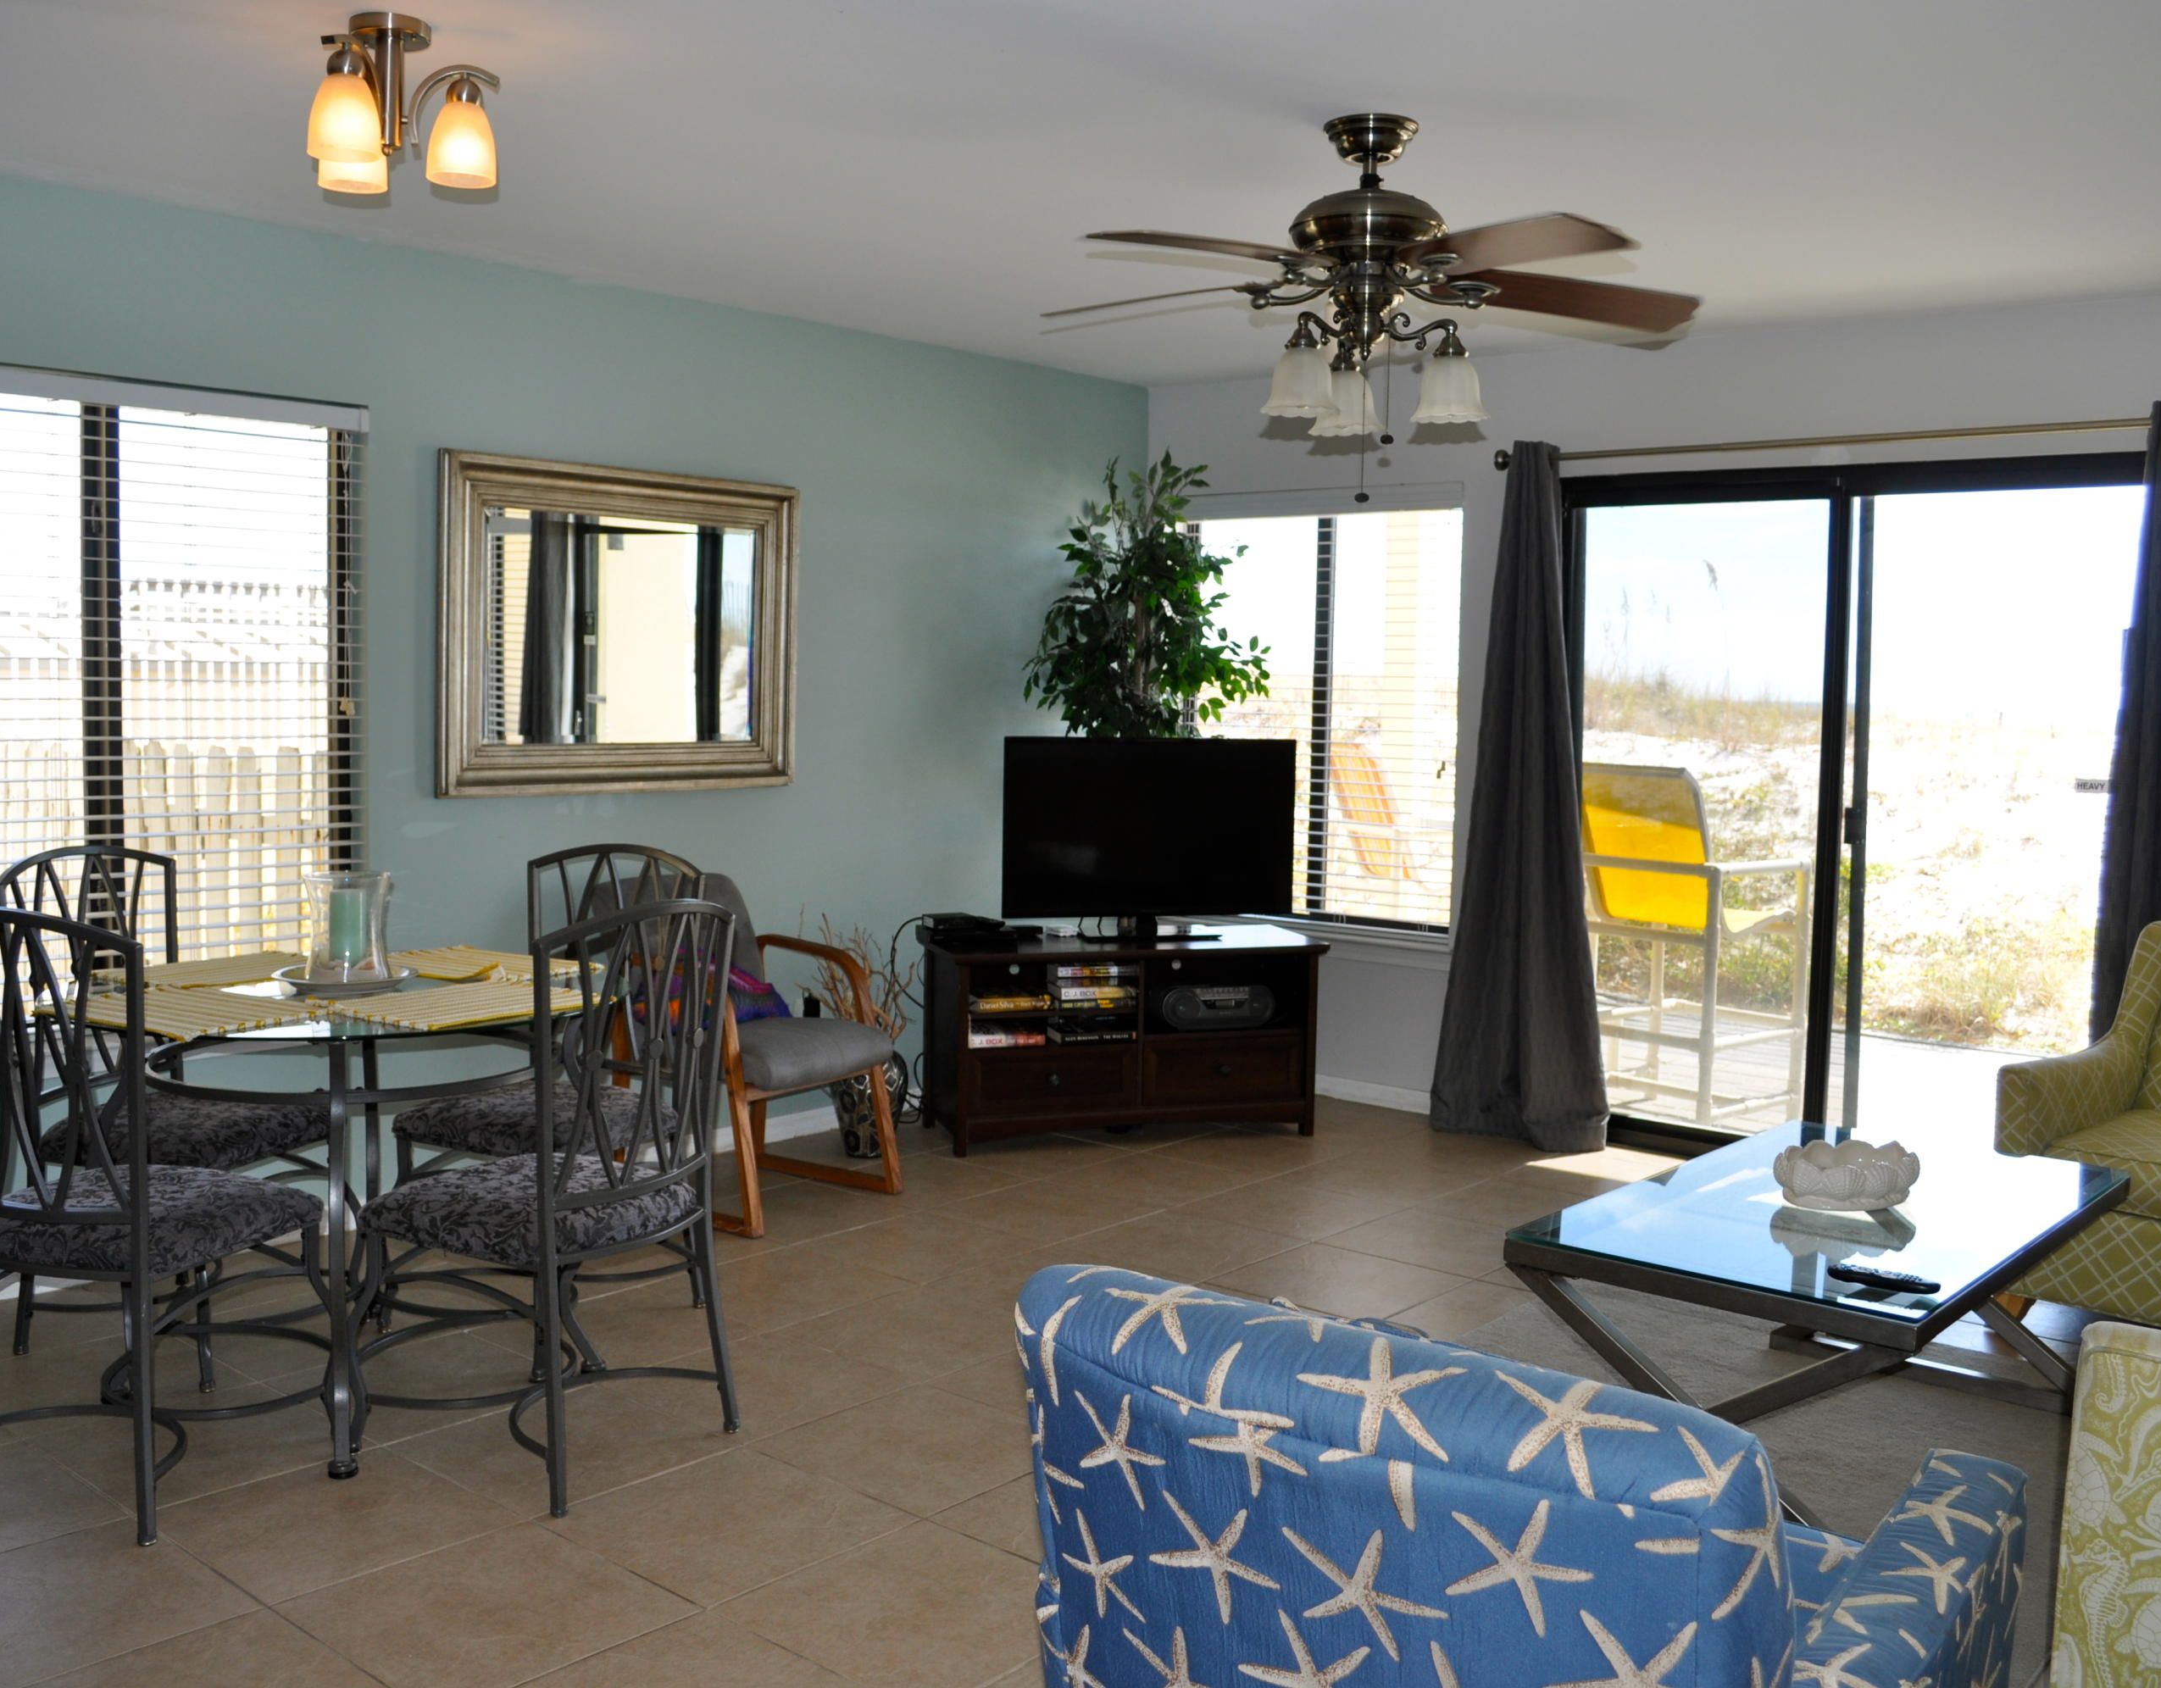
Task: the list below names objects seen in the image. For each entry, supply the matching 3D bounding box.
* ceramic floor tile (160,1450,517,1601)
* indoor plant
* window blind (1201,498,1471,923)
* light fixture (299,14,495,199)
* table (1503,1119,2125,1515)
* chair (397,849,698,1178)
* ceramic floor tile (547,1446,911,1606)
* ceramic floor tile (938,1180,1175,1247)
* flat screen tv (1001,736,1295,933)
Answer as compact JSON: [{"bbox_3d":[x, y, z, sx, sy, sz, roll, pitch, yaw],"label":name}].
[{"bbox_3d":[-1.207,1.099,3.077,0.455,0.010,0.455,5,6,40],"label":"ceramic floor tile"},{"bbox_3d":[0.201,-0.210,6.292,0.760,2.140,0.760,1,4,-4],"label":"indoor plant"},{"bbox_3d":[0.811,-0.467,6.575,1.110,1.400,0.060,5,6,40],"label":"window blind"},{"bbox_3d":[-1.072,-1.171,3.020,0.310,0.265,0.310,5,6,40],"label":"light fixture"},{"bbox_3d":[1.430,0.898,3.606,0.685,0.450,1.320,5,6,40],"label":"table"},{"bbox_3d":[-1.128,0.522,4.052,0.460,0.990,0.540,4,5,29],"label":"chair"},{"bbox_3d":[-0.569,1.097,3.068,0.446,0.010,0.446,5,6,41],"label":"ceramic floor tile"},{"bbox_3d":[-0.094,0.978,5.035,0.455,0.010,0.455,5,6,40],"label":"ceramic floor tile"},{"bbox_3d":[0.175,-0.001,6.071,0.960,0.635,0.220,0,5,-16],"label":"flat screen tv"}]

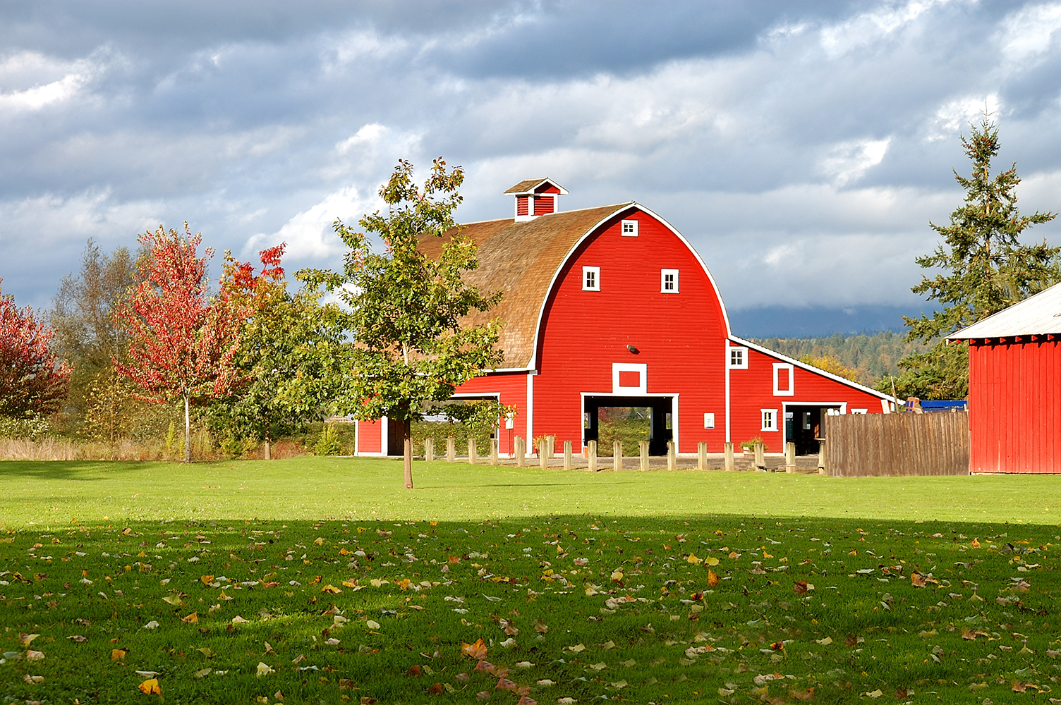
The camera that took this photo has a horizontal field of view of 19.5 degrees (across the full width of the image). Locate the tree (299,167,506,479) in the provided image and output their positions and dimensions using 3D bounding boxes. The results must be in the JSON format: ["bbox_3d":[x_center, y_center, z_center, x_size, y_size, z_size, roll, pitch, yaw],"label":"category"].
[{"bbox_3d":[-2.815,-0.646,68.105,4.400,7.274,4.400,0,-2,0],"label":"tree"}]

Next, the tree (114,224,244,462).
[{"bbox_3d":[-12.957,-0.342,114.127,4.800,8.787,4.800,0,-2,0],"label":"tree"}]

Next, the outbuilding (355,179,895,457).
[{"bbox_3d":[3.898,-1.400,130.398,18.150,11.536,15.400,1,-2,-30],"label":"outbuilding"}]

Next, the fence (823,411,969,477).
[{"bbox_3d":[9.708,2.435,82.350,0.140,1.700,6.200,1,-2,-30],"label":"fence"}]

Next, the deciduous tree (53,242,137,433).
[{"bbox_3d":[-20.970,-0.299,150.152,4.600,10.496,4.600,0,-2,0],"label":"deciduous tree"}]

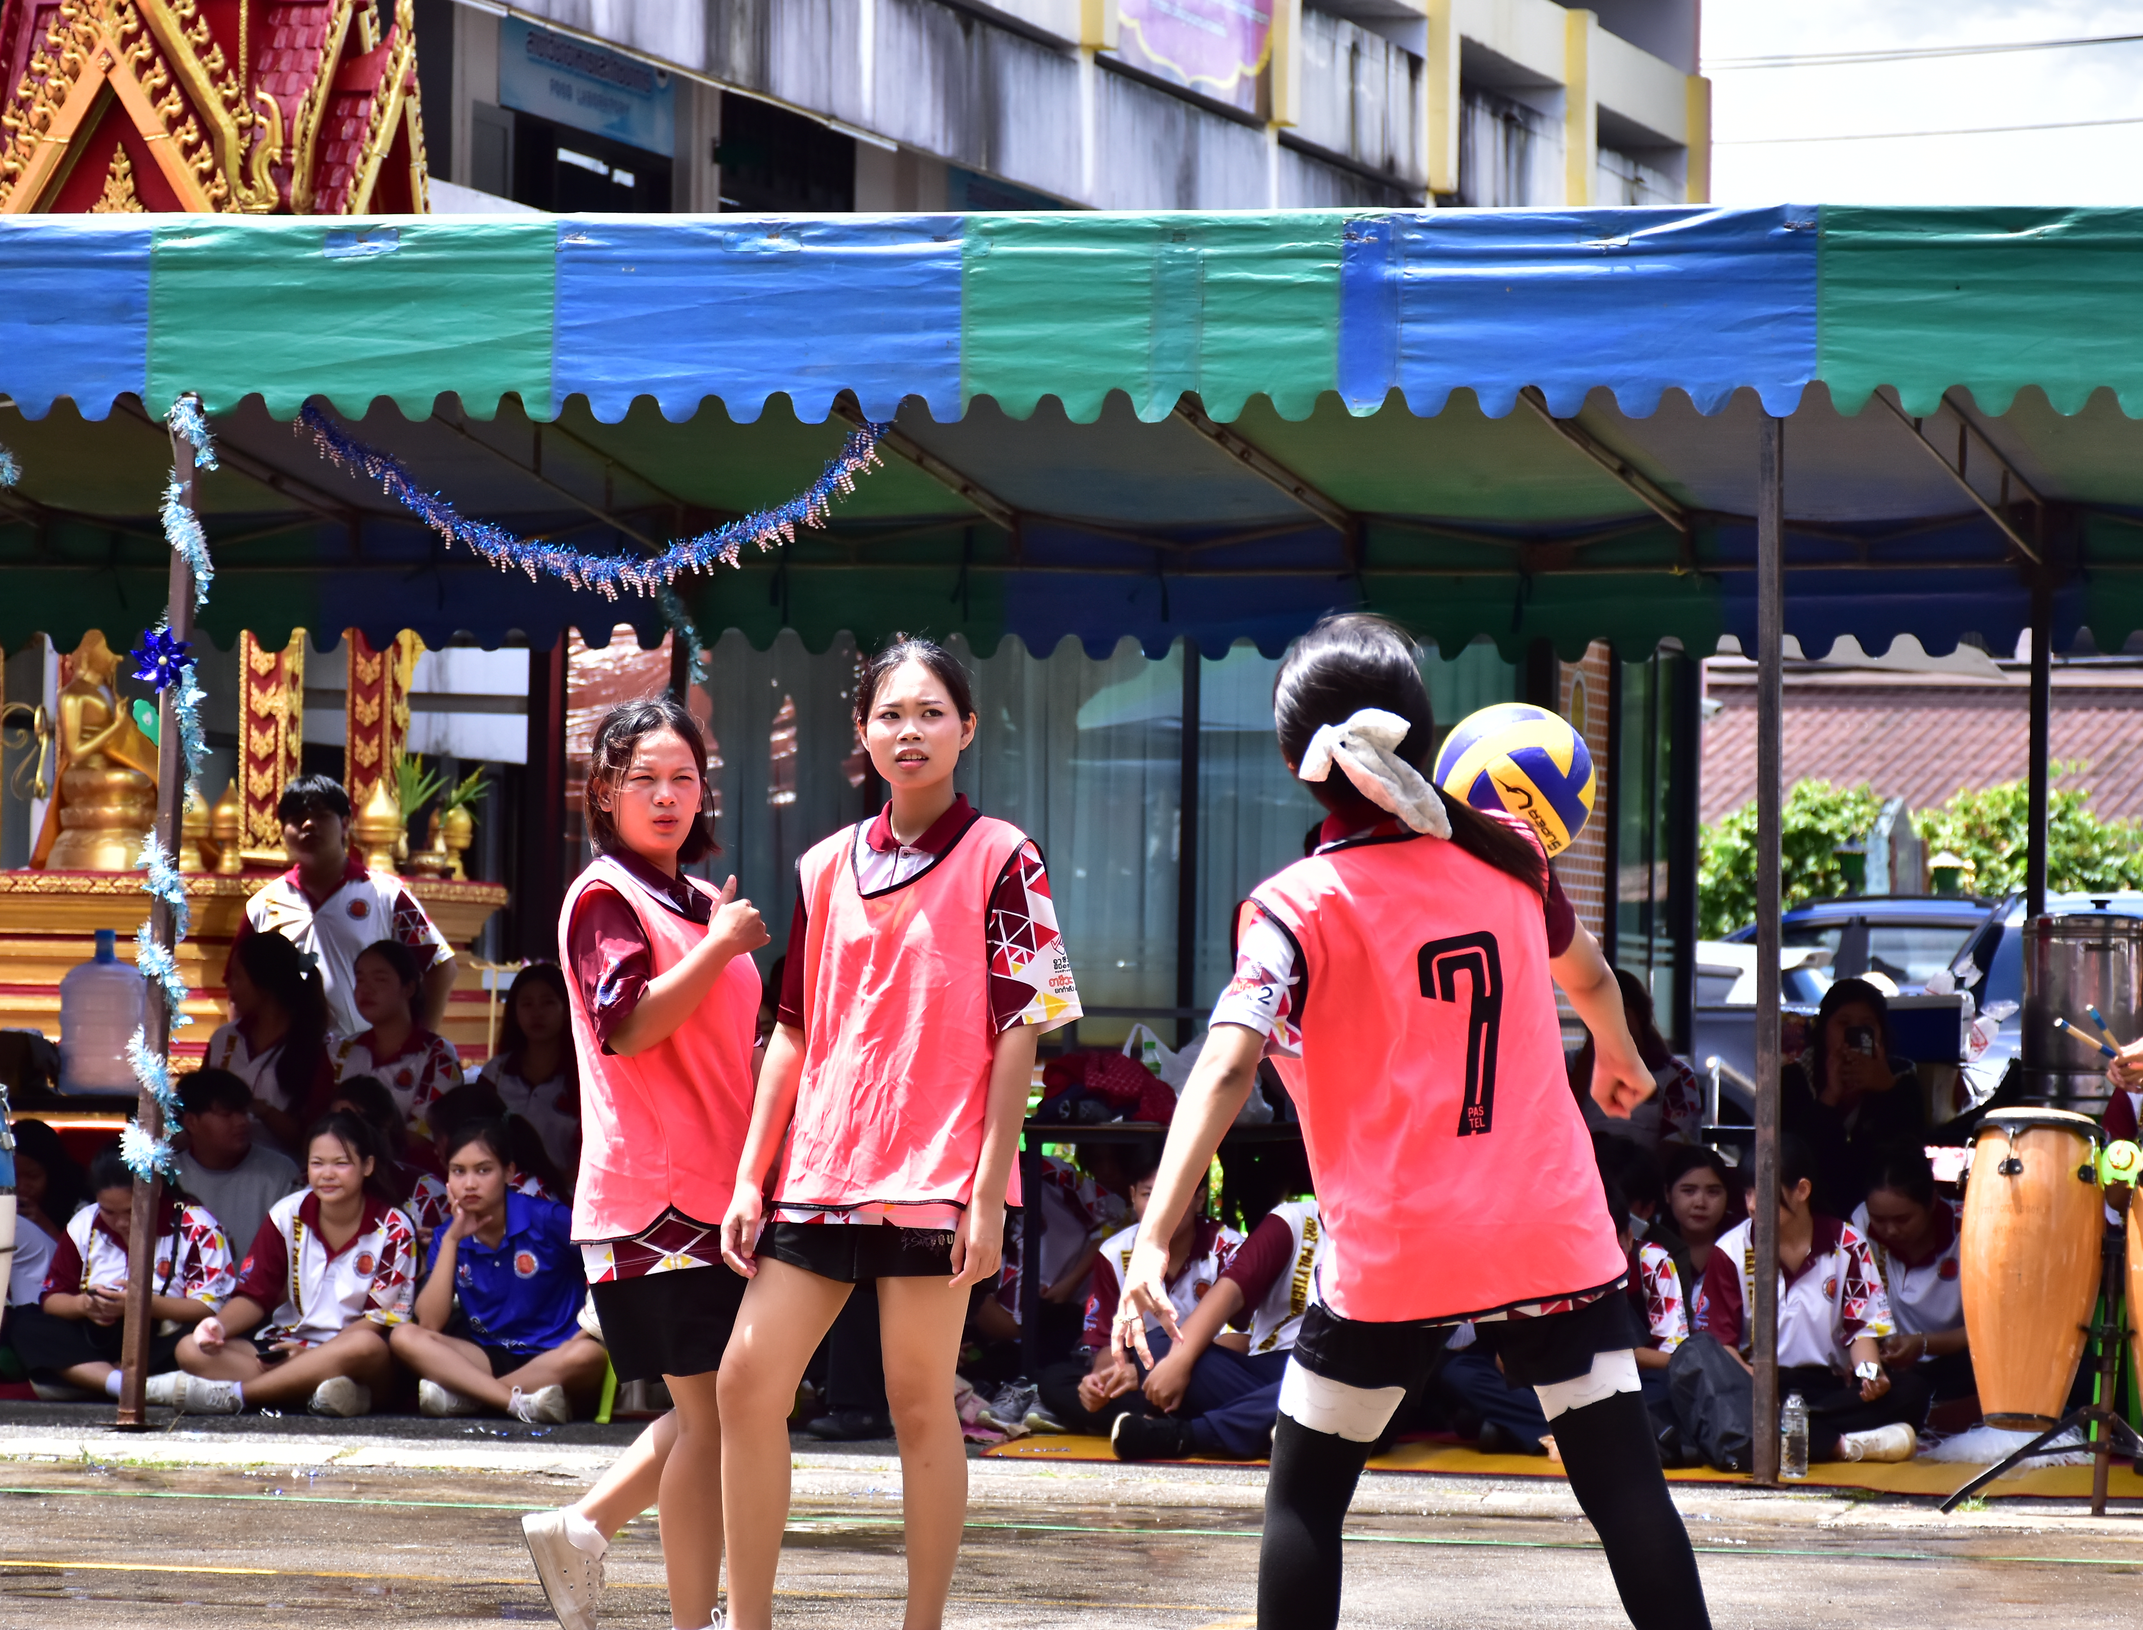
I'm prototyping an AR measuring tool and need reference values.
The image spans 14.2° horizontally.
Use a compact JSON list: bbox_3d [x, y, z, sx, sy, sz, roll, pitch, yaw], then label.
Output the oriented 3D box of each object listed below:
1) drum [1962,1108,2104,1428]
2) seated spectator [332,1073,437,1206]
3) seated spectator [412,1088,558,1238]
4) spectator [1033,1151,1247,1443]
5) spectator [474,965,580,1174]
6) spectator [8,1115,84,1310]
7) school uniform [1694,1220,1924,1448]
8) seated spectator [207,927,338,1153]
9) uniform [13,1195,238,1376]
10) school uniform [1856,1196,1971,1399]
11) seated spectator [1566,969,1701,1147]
[{"bbox_3d":[2.074,0.977,18.600,0.305,0.700,0.305,3,2,0],"label":"drum"},{"bbox_3d":[-1.778,1.097,22.400,0.580,0.840,0.660,0,-1,23],"label":"seated spectator"},{"bbox_3d":[-1.524,1.107,22.300,0.580,0.820,0.660,0,-1,30],"label":"seated spectator"},{"bbox_3d":[0.221,1.245,22.400,0.620,0.750,0.650,1,-2,5],"label":"spectator"},{"bbox_3d":[-1.423,0.954,22.900,0.450,1.130,0.700,1,-2,12],"label":"spectator"},{"bbox_3d":[-2.649,1.104,21.300,0.520,0.740,0.620,0,-2,27],"label":"spectator"},{"bbox_3d":[1.878,1.305,22.000,0.580,0.620,0.600,1,-2,10],"label":"school uniform"},{"bbox_3d":[-2.081,0.888,22.400,0.450,1.180,0.700,0,-2,25],"label":"seated spectator"},{"bbox_3d":[-2.334,1.179,21.200,0.560,0.470,0.520,1,-2,12],"label":"uniform"},{"bbox_3d":[2.075,1.189,20.800,0.520,0.540,0.550,1,-2,20],"label":"school uniform"},{"bbox_3d":[1.414,0.957,21.600,0.450,1.150,0.700,1,-2,20],"label":"seated spectator"}]

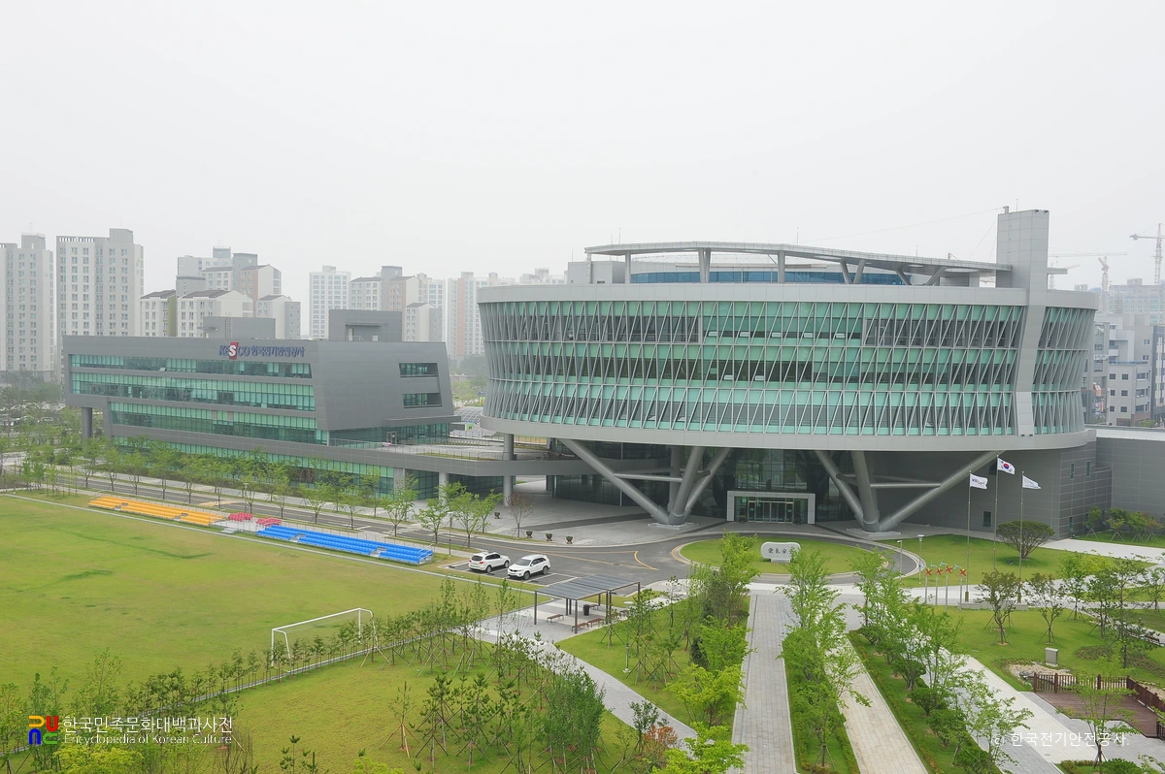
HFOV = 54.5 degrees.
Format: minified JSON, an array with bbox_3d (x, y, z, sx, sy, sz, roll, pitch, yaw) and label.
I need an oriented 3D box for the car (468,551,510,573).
[{"bbox_3d":[-8.576,16.255,106.140,1.880,1.720,4.650,3,3,35],"label":"car"}]

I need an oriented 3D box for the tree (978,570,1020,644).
[{"bbox_3d":[30.267,16.016,82.128,3.170,5.350,3.170,1,2,0],"label":"tree"}]

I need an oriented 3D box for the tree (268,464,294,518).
[{"bbox_3d":[-35.195,12.365,132.811,2.965,6.298,2.965,1,2,0],"label":"tree"}]

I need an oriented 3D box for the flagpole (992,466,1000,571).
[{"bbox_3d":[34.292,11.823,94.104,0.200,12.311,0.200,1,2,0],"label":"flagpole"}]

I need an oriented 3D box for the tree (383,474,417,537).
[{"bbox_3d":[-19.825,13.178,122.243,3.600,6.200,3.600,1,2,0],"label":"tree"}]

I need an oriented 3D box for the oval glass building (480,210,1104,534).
[{"bbox_3d":[24.236,-1.998,142.849,75.850,36.170,49.490,1,2,8],"label":"oval glass building"}]

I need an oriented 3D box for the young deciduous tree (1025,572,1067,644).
[{"bbox_3d":[33.860,16.136,82.466,3.050,5.200,3.050,1,2,0],"label":"young deciduous tree"}]

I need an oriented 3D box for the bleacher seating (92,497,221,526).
[{"bbox_3d":[-50.931,14.721,134.681,23.140,1.150,2.100,3,3,35],"label":"bleacher seating"}]

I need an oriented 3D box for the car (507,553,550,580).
[{"bbox_3d":[-4.828,16.374,103.019,1.885,1.720,4.680,3,3,35],"label":"car"}]

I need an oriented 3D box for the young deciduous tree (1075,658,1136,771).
[{"bbox_3d":[26.694,16.731,57.627,3.170,5.840,3.170,1,2,0],"label":"young deciduous tree"}]

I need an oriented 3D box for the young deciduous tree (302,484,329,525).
[{"bbox_3d":[-30.417,13.411,129.451,3.667,4.634,3.667,1,2,0],"label":"young deciduous tree"}]

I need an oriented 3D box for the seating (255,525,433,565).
[{"bbox_3d":[-24.500,15.838,114.940,23.800,1.200,2.100,3,3,36],"label":"seating"}]

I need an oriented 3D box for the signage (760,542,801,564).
[{"bbox_3d":[19.506,16.242,111.061,3.800,2.000,0.600,1,2,10],"label":"signage"}]

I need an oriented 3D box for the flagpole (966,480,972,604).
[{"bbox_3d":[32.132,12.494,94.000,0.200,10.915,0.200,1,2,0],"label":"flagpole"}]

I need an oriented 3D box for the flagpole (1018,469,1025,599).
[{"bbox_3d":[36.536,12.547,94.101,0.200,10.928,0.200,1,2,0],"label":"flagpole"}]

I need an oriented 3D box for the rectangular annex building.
[{"bbox_3d":[-54.169,2.577,188.232,76.390,20.910,25.960,3,3,38],"label":"rectangular annex building"}]

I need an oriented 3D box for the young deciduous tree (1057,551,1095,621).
[{"bbox_3d":[39.233,15.737,89.645,3.003,5.415,3.003,1,2,0],"label":"young deciduous tree"}]

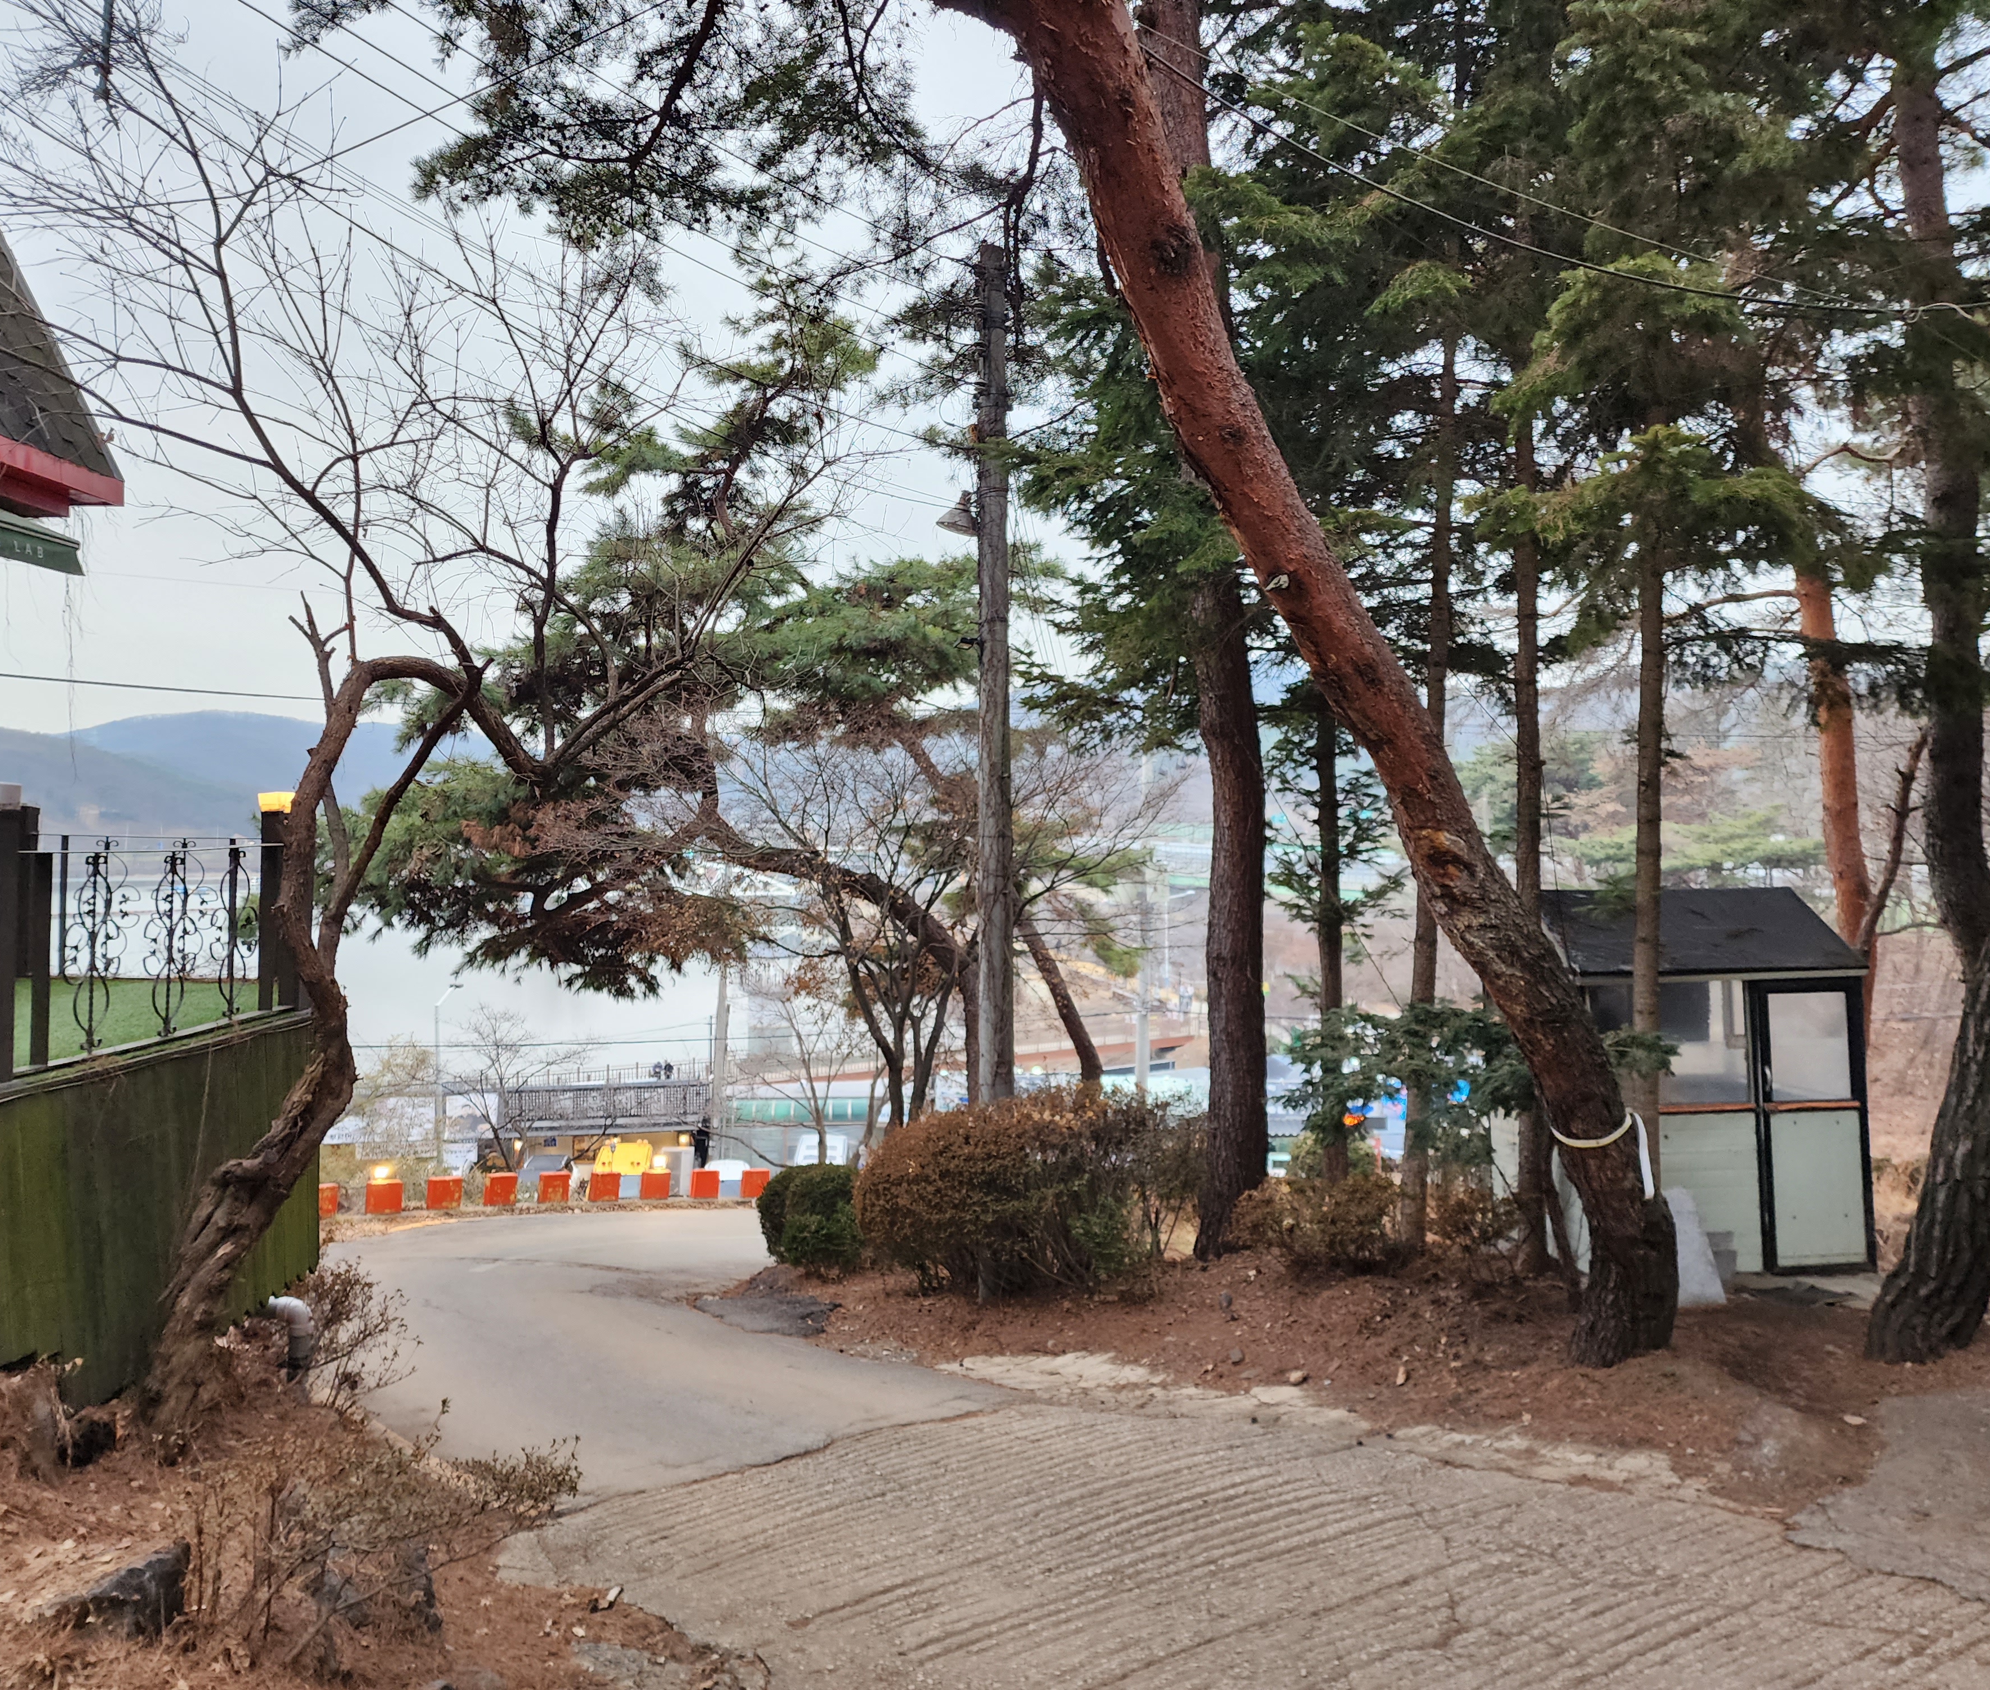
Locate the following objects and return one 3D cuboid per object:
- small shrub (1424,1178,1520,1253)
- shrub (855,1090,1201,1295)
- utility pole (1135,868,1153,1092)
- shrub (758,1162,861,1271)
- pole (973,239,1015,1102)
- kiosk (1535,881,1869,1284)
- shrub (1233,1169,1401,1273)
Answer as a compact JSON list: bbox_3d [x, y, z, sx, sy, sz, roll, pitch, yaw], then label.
[{"bbox_3d":[3.260,2.520,10.200,0.620,0.540,0.580,-1,-1,0],"label":"small shrub"},{"bbox_3d":[0.230,2.360,10.400,2.400,1.300,1.500,-1,-1,0],"label":"shrub"},{"bbox_3d":[4.000,5.300,40.000,0.340,9.300,0.340,-1,-1,0],"label":"utility pole"},{"bbox_3d":[-1.380,2.900,11.700,0.900,0.800,0.900,-1,-1,0],"label":"shrub"},{"bbox_3d":[-0.005,-0.500,10.000,0.260,7.050,0.260,-1,-1,0],"label":"pole"},{"bbox_3d":[4.480,1.460,9.950,1.800,2.330,1.650,-1,-1,-3],"label":"kiosk"},{"bbox_3d":[2.150,2.500,10.000,1.100,0.680,0.900,-1,-1,0],"label":"shrub"}]

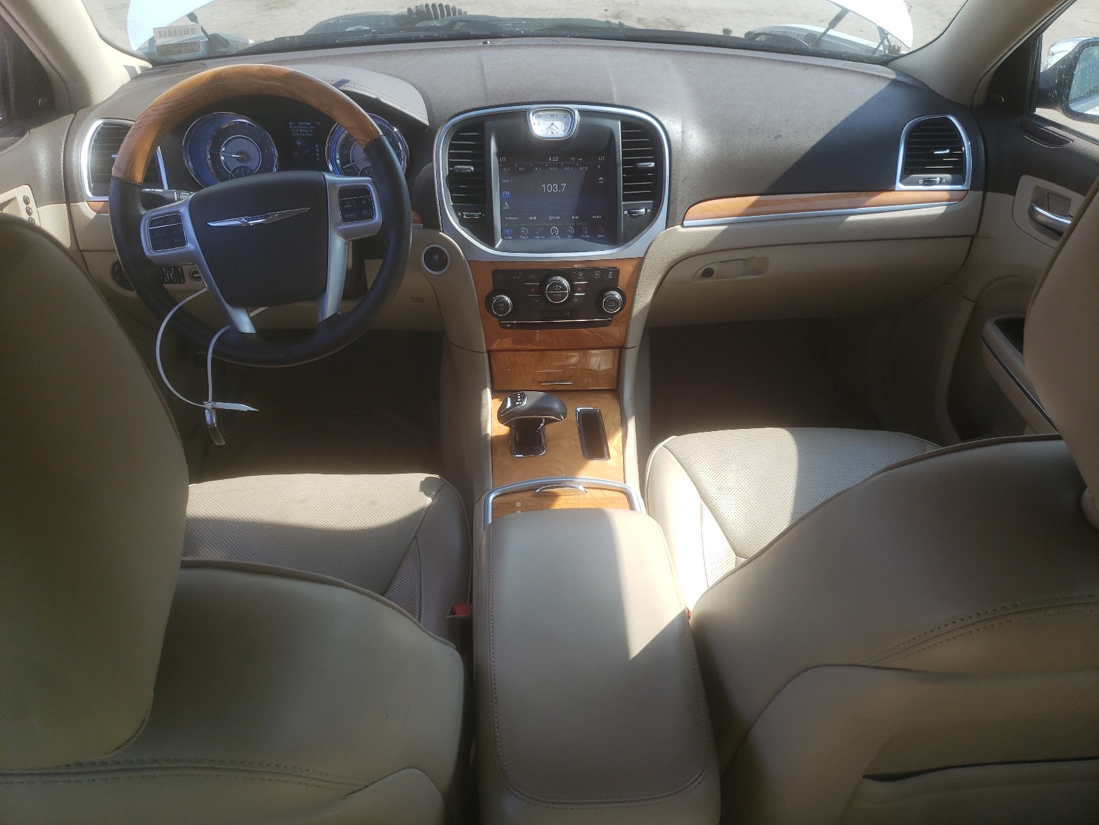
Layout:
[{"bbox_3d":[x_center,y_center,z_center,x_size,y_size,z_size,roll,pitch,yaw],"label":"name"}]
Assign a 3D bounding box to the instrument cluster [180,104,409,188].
[{"bbox_3d":[-0.391,-0.404,1.295,0.335,0.146,0.075,-2,16,-5],"label":"instrument cluster"}]

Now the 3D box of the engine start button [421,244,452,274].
[{"bbox_3d":[-0.176,-0.240,1.285,0.046,0.046,0.015,6,22,7],"label":"engine start button"}]

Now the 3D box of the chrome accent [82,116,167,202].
[{"bbox_3d":[-0.650,-0.384,1.265,0.122,0.122,0.035,-2,16,-5],"label":"chrome accent"}]

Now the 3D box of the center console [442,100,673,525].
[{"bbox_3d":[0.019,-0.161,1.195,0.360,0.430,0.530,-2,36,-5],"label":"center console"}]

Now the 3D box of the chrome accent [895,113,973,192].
[{"bbox_3d":[0.639,-0.431,1.375,0.122,0.122,0.035,-2,16,-5],"label":"chrome accent"}]

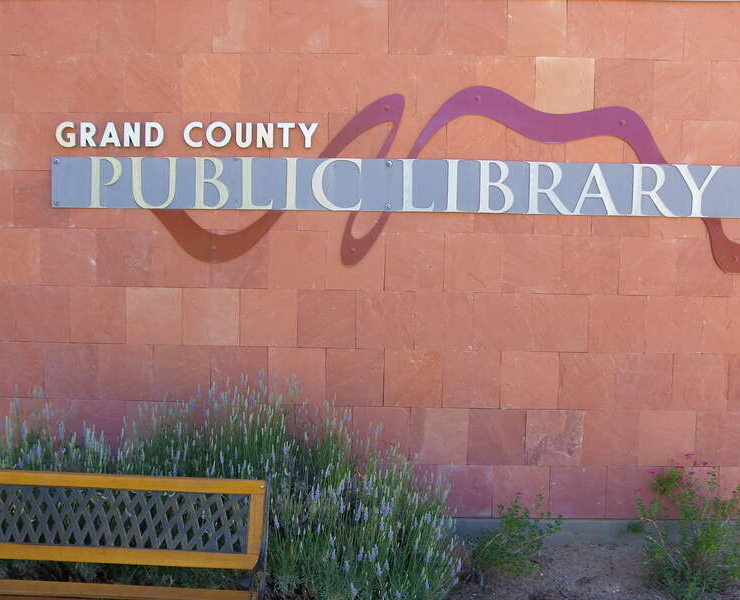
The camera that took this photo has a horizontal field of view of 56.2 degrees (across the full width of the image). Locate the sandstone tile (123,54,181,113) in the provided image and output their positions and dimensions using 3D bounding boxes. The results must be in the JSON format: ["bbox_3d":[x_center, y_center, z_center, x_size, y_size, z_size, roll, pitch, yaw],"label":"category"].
[{"bbox_3d":[-1.137,-1.128,3.624,0.305,0.305,0.030,1,4,1],"label":"sandstone tile"}]

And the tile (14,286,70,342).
[{"bbox_3d":[-1.738,0.076,3.694,0.304,0.304,0.030,1,4,1],"label":"tile"}]

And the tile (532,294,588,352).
[{"bbox_3d":[0.993,0.122,3.650,0.305,0.305,0.030,1,4,1],"label":"tile"}]

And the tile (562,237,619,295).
[{"bbox_3d":[1.158,-0.182,3.655,0.305,0.305,0.030,1,3,0],"label":"tile"}]

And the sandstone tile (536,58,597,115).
[{"bbox_3d":[1.010,-1.097,3.604,0.305,0.305,0.030,1,3,0],"label":"sandstone tile"}]

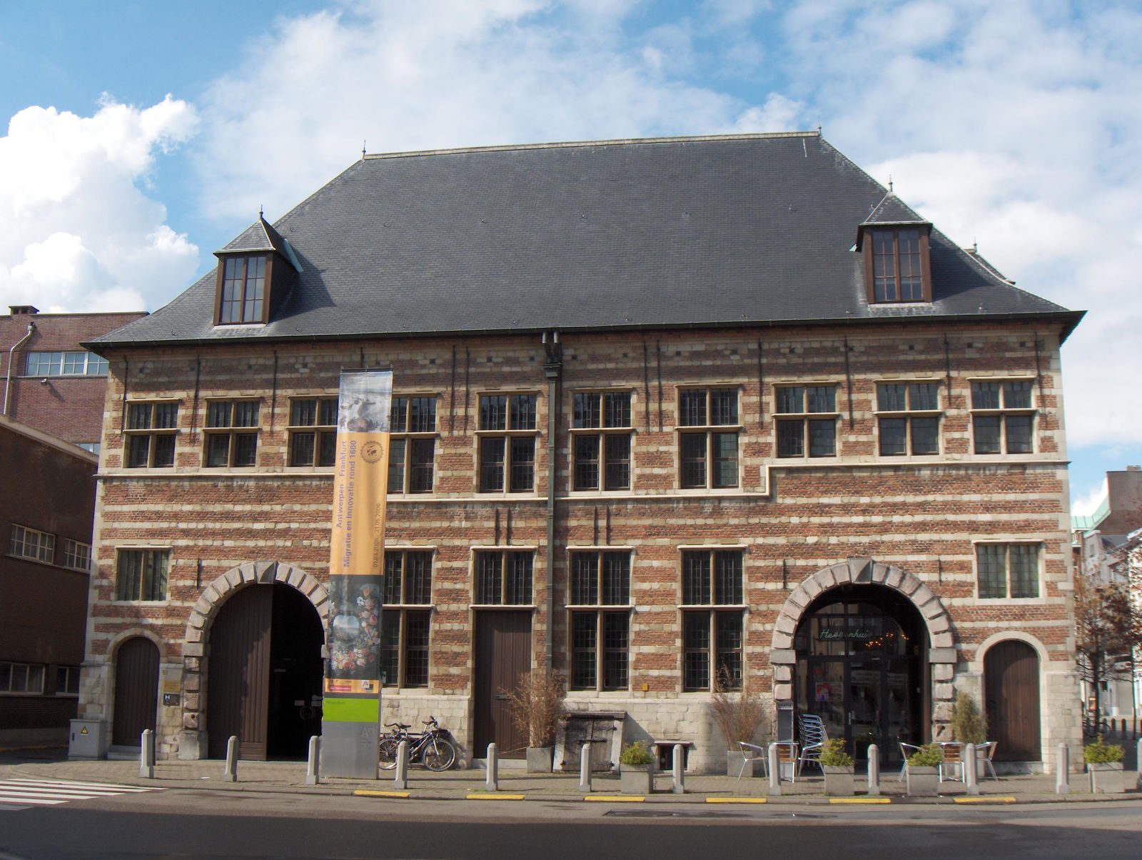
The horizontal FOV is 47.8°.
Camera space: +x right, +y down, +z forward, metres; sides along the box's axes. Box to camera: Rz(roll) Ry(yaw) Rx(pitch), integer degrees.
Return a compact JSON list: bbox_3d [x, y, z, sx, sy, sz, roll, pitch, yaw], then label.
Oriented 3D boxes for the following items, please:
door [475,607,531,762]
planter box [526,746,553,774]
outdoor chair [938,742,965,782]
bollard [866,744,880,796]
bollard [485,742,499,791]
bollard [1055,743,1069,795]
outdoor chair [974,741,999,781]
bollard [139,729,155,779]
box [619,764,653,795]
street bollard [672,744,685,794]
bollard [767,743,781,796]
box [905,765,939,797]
[{"bbox_3d":[-1.395,5.210,26.430,1.180,2.930,0.100,-1,-11,9],"label":"door"},{"bbox_3d":[-0.628,6.612,25.900,0.520,0.500,0.520,-1,-11,10],"label":"planter box"},{"bbox_3d":[6.963,6.079,23.600,0.560,0.730,0.570,-1,-11,10],"label":"outdoor chair"},{"bbox_3d":[5.115,5.744,21.800,0.190,0.850,0.190,-1,-11,10],"label":"bollard"},{"bbox_3d":[-1.388,5.934,22.700,0.190,0.840,0.190,-1,-11,10],"label":"bollard"},{"bbox_3d":[8.231,5.663,21.550,0.185,0.830,0.185,-1,-11,9],"label":"bollard"},{"bbox_3d":[7.403,5.966,23.212,0.550,0.720,0.530,-1,-11,9],"label":"outdoor chair"},{"bbox_3d":[-7.833,5.977,23.800,0.200,0.870,0.200,-1,-11,10],"label":"bollard"},{"bbox_3d":[1.148,6.042,22.400,0.530,0.510,0.530,-1,-11,10],"label":"box"},{"bbox_3d":[1.815,5.723,21.750,0.185,0.810,0.185,-1,-11,9],"label":"street bollard"},{"bbox_3d":[3.402,5.650,21.450,0.185,0.830,0.185,-1,-11,9],"label":"bollard"},{"bbox_3d":[5.727,5.710,20.989,0.480,0.480,0.480,-1,-11,9],"label":"box"}]

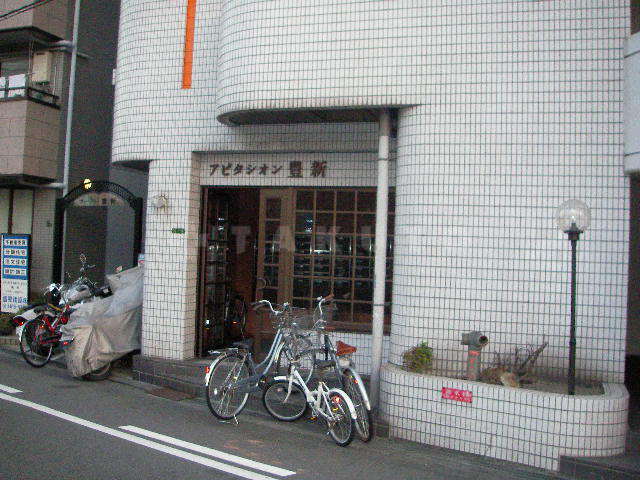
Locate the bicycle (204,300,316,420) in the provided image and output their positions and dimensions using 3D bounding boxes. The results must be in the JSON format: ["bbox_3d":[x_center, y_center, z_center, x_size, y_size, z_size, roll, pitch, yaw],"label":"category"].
[{"bbox_3d":[-0.560,1.248,7.494,0.570,1.080,1.780,1,-1,34],"label":"bicycle"}]

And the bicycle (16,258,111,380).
[{"bbox_3d":[-3.464,1.107,9.542,0.600,1.100,1.750,0,-2,13],"label":"bicycle"}]

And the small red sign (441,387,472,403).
[{"bbox_3d":[1.214,1.374,6.250,0.295,0.100,0.015,1,-1,36],"label":"small red sign"}]

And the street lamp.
[{"bbox_3d":[2.138,0.478,5.950,0.295,1.680,0.295,1,-1,36],"label":"street lamp"}]

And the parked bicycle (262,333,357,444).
[{"bbox_3d":[-0.040,1.363,6.653,0.520,0.920,1.450,2,-1,-30],"label":"parked bicycle"}]

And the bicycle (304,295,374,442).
[{"bbox_3d":[0.234,1.236,6.835,0.560,1.120,1.750,2,-1,-18],"label":"bicycle"}]

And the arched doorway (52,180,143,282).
[{"bbox_3d":[-3.723,0.417,11.692,1.880,2.700,0.150,1,-1,24],"label":"arched doorway"}]

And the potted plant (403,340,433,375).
[{"bbox_3d":[0.937,1.138,6.750,0.290,0.340,0.280,1,-1,36],"label":"potted plant"}]

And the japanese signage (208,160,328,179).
[{"bbox_3d":[-0.634,-0.868,8.650,1.560,0.210,0.030,2,-1,17],"label":"japanese signage"}]

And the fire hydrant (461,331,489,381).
[{"bbox_3d":[1.422,1.086,6.470,0.270,0.480,0.220,1,-1,36],"label":"fire hydrant"}]

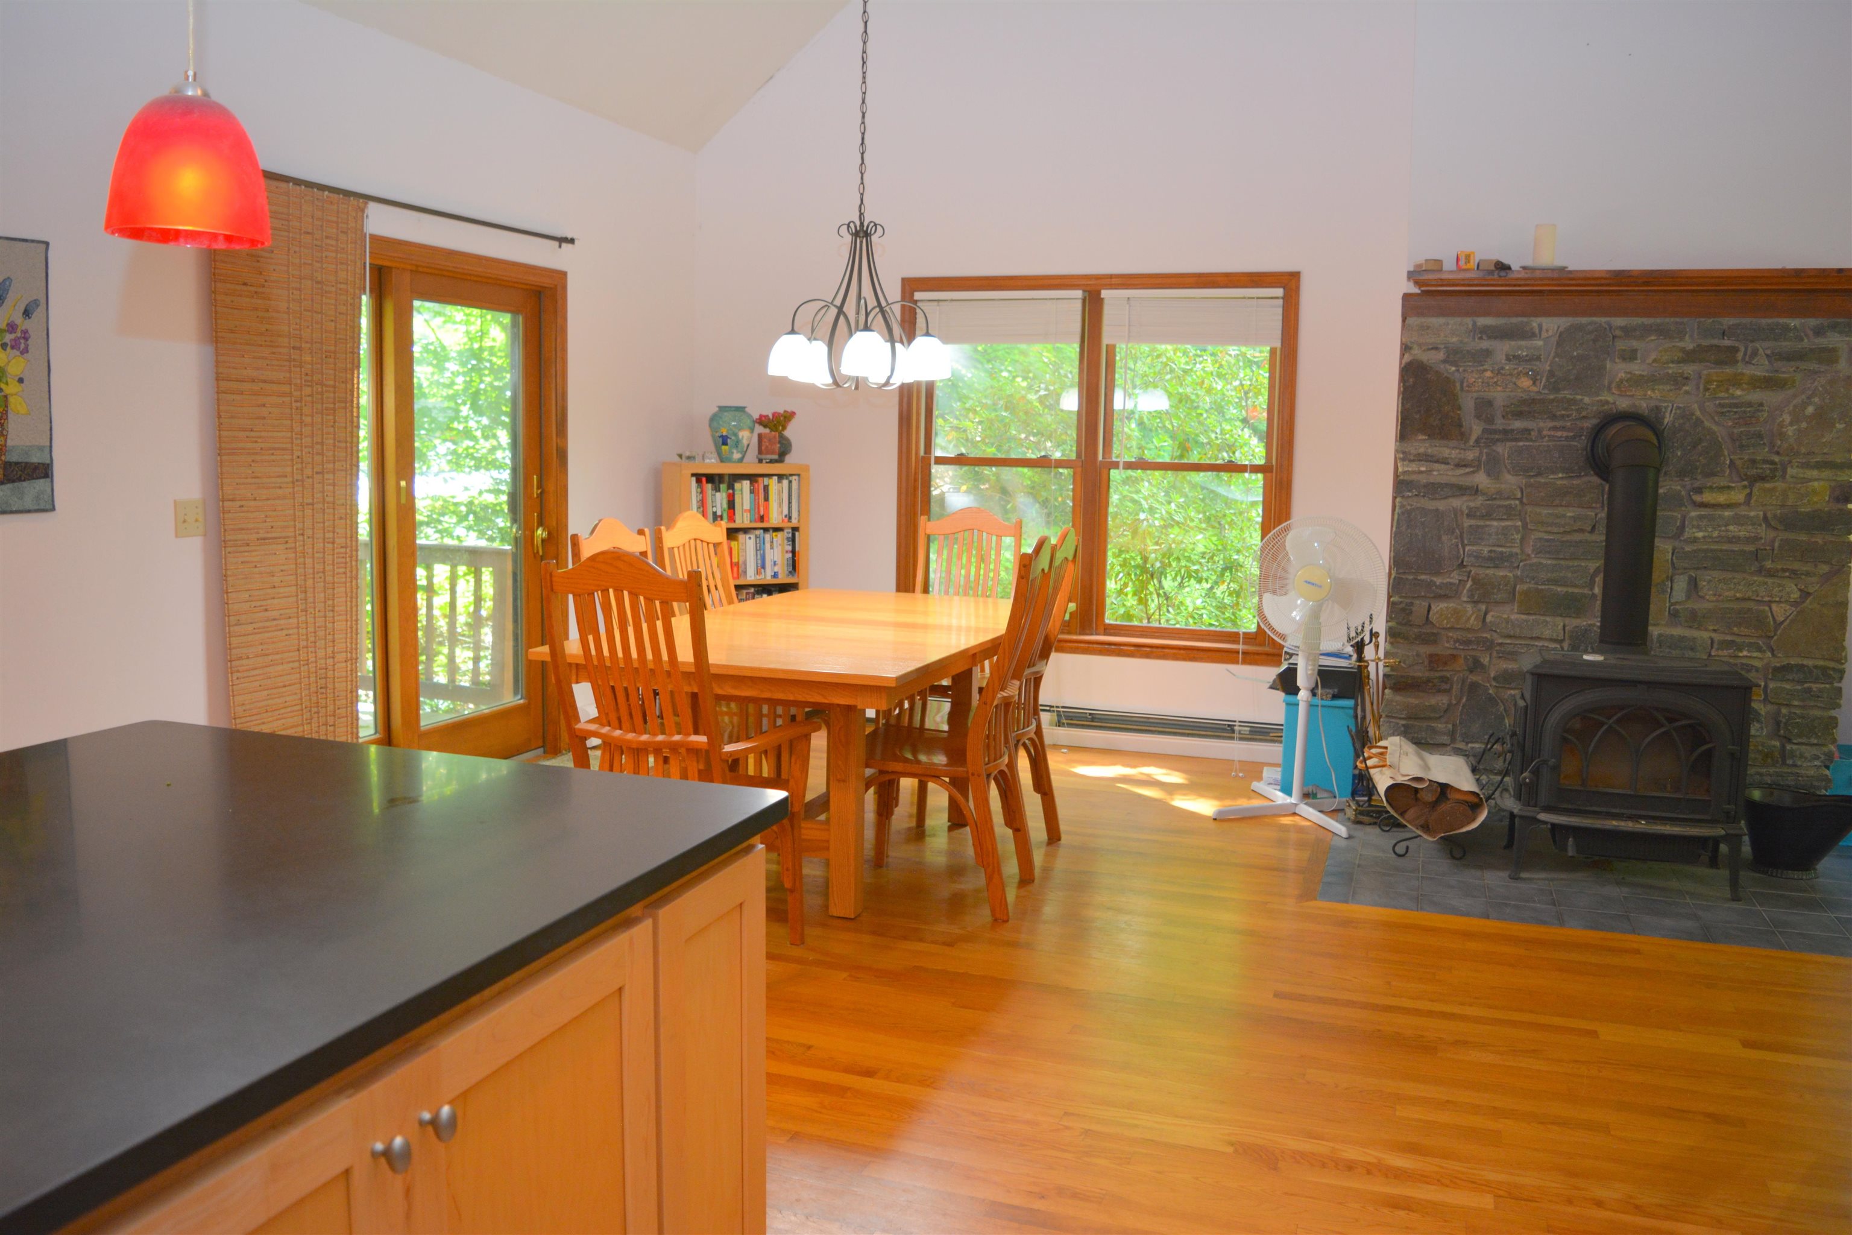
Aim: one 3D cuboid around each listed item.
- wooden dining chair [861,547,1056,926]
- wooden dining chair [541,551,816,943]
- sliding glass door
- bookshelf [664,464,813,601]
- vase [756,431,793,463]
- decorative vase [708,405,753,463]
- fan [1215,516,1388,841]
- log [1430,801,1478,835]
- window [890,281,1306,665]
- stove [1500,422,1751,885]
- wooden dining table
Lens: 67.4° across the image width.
[{"bbox_3d":[0.079,0.307,4.373,0.626,1.152,0.477,3,7,19],"label":"wooden dining chair"},{"bbox_3d":[-0.669,0.377,3.667,0.602,1.134,0.592,4,8,20],"label":"wooden dining chair"},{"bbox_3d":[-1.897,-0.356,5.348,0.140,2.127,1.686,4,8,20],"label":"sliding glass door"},{"bbox_3d":[-0.904,-0.086,6.620,0.629,1.290,0.292,-3,8,-28],"label":"bookshelf"},{"bbox_3d":[-0.745,-0.838,6.792,0.159,0.147,0.159,-2,7,-24],"label":"vase"},{"bbox_3d":[-0.913,-0.857,6.508,0.217,0.273,0.217,-3,8,-28],"label":"decorative vase"},{"bbox_3d":[1.489,0.199,5.415,0.566,1.172,0.606,5,8,27],"label":"fan"},{"bbox_3d":[1.877,0.679,4.973,0.144,0.124,0.377,2,7,10],"label":"log"},{"bbox_3d":[0.762,-0.709,6.600,1.877,1.767,0.129,3,7,19],"label":"window"},{"bbox_3d":[2.354,0.082,4.675,0.738,1.565,0.743,4,8,20],"label":"stove"},{"bbox_3d":[-0.315,0.393,5.281,1.241,0.752,2.244,3,7,19],"label":"wooden dining table"}]

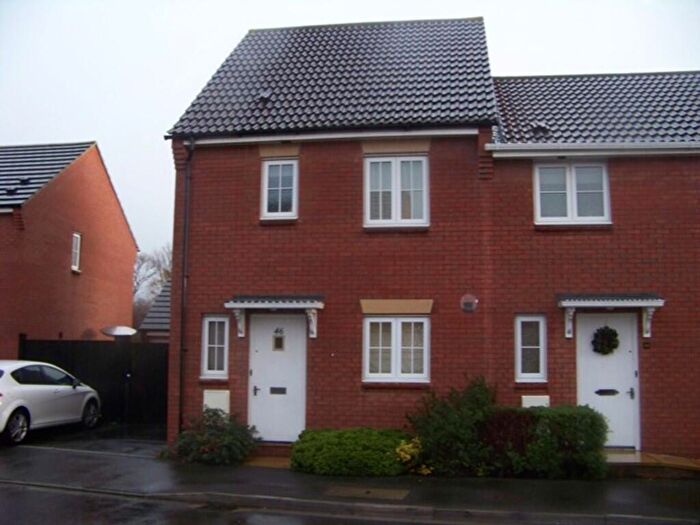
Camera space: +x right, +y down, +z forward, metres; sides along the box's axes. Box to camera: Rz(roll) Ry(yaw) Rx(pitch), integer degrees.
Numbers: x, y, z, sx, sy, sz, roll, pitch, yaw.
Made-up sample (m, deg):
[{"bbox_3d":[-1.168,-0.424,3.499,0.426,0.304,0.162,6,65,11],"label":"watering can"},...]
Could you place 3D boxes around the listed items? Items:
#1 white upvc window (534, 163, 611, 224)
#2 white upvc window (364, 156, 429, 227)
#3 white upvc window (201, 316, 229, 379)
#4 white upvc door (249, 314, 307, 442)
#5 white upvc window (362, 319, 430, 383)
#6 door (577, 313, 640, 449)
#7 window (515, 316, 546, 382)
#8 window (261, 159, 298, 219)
[{"bbox_3d":[3.408,-1.048,11.164,1.165,0.975,0.110,-1,-7,9],"label":"white upvc window"},{"bbox_3d":[0.742,-1.120,11.597,1.050,1.141,0.110,-1,-7,9],"label":"white upvc window"},{"bbox_3d":[-2.179,1.384,11.752,0.463,1.004,0.110,-1,-7,9],"label":"white upvc window"},{"bbox_3d":[-1.147,1.833,11.554,0.949,2.035,0.090,-1,-7,9],"label":"white upvc door"},{"bbox_3d":[0.721,1.358,11.279,1.056,1.003,0.110,-1,-7,9],"label":"white upvc window"},{"bbox_3d":[3.824,1.757,10.770,0.960,2.054,0.090,-1,-7,9],"label":"door"},{"bbox_3d":[2.724,1.312,10.962,0.483,0.998,0.110,-1,-7,9],"label":"window"},{"bbox_3d":[-1.150,-1.188,11.914,0.619,0.996,0.110,-1,-7,9],"label":"window"}]

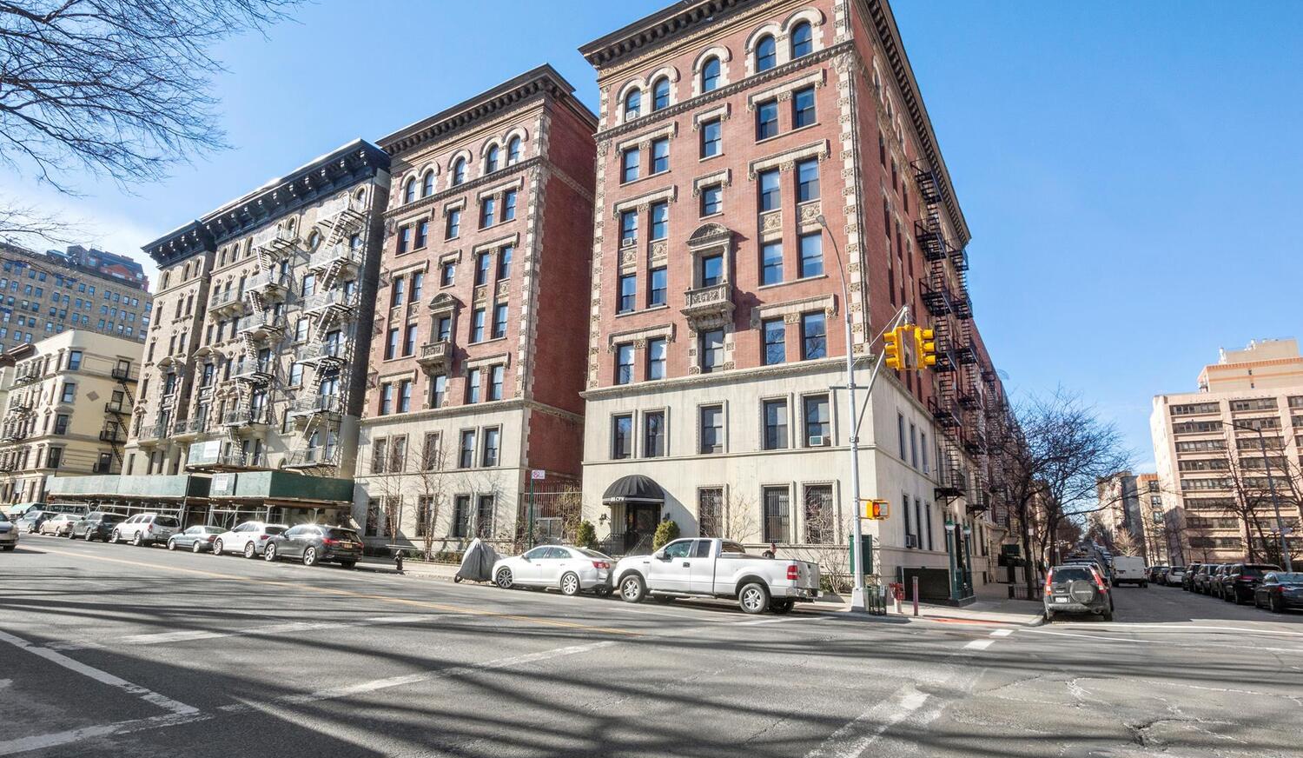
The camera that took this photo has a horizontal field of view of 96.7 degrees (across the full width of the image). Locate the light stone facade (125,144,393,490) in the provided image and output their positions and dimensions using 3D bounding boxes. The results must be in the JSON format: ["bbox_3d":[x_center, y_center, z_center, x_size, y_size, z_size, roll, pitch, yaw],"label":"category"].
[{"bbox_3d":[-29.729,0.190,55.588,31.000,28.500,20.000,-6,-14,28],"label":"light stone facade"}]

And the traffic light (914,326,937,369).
[{"bbox_3d":[5.537,-0.638,11.700,0.410,0.840,0.280,-7,-18,29],"label":"traffic light"}]

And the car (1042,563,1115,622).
[{"bbox_3d":[14.349,7.116,19.505,1.790,1.680,4.550,-9,-19,35],"label":"car"}]

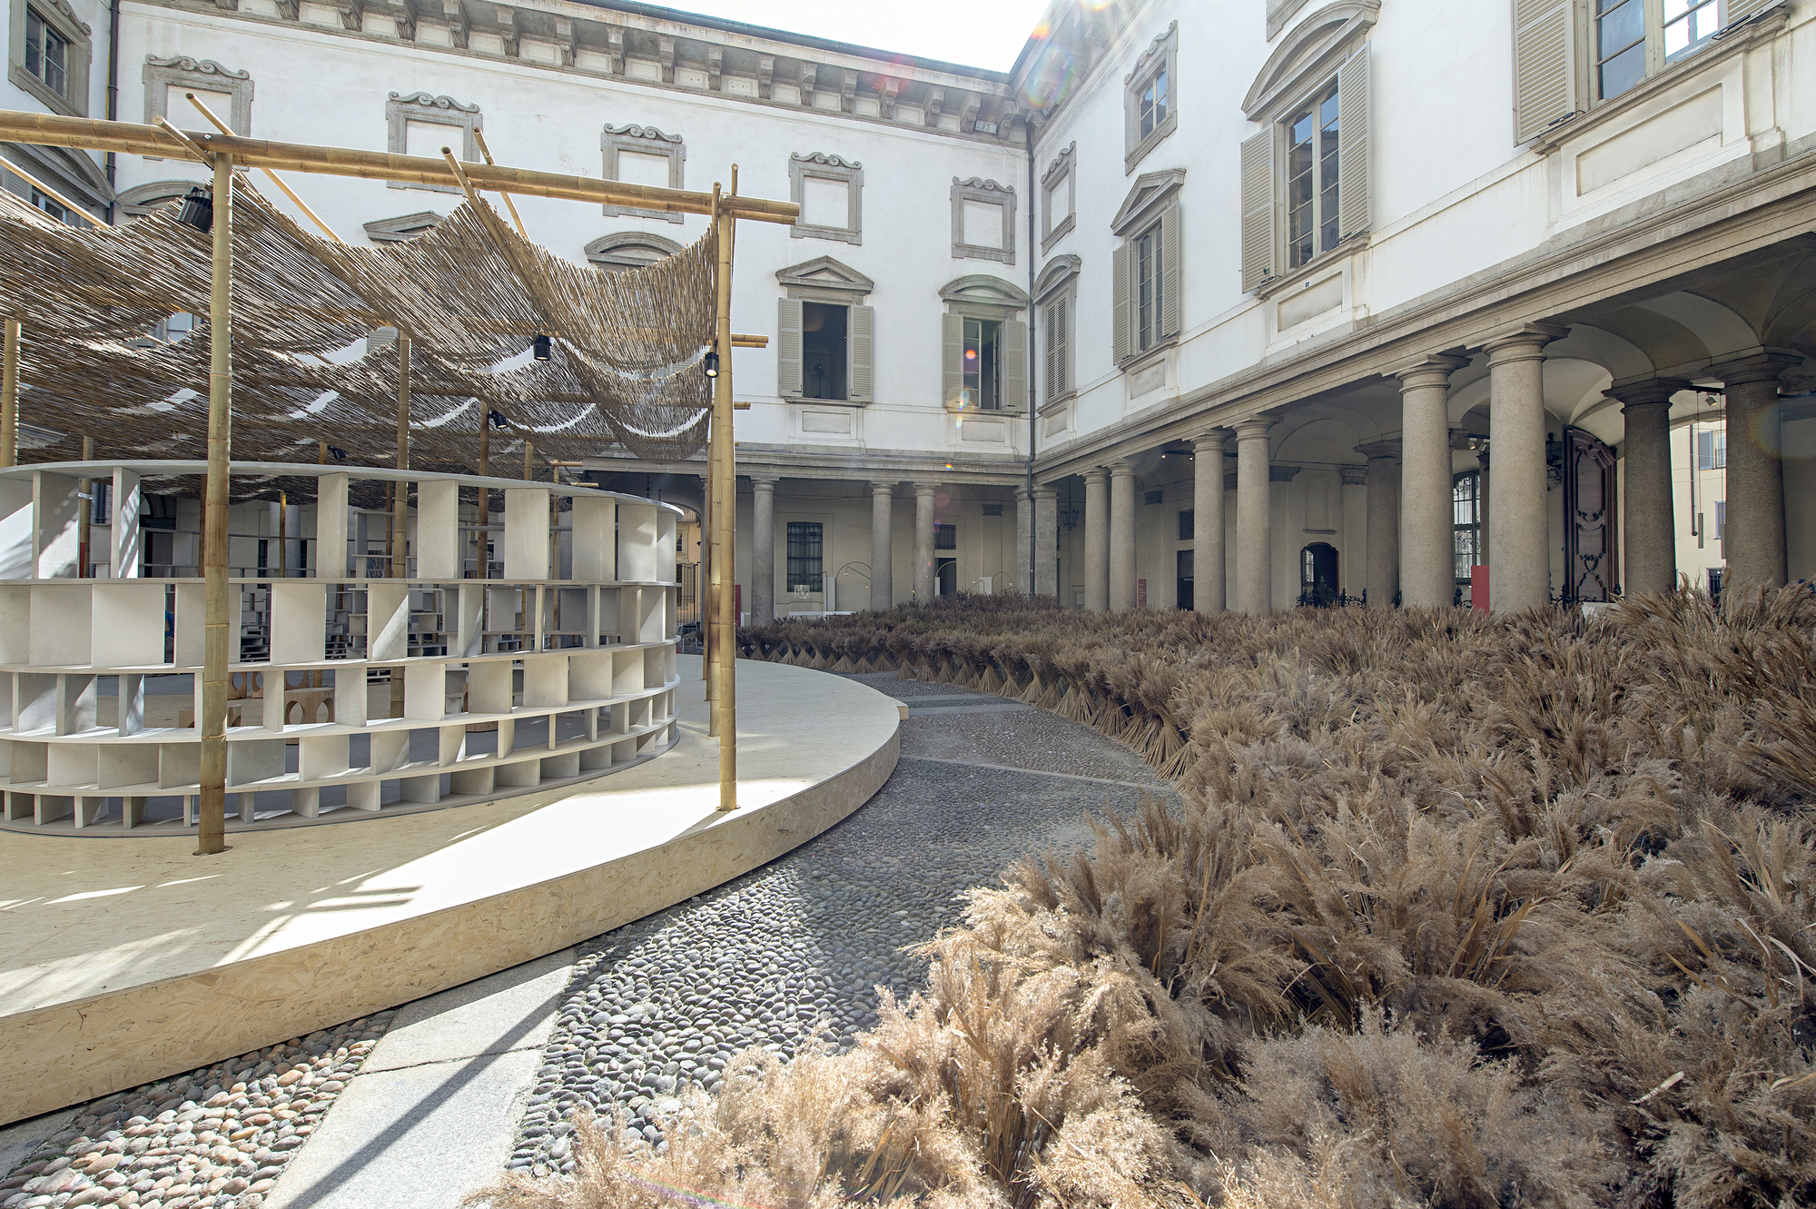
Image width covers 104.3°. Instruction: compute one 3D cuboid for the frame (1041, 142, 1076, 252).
[{"bbox_3d":[4.474,-12.213,21.339,0.200,2.480,2.108,-1,1,-16],"label":"frame"}]

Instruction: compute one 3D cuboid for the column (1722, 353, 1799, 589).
[{"bbox_3d":[13.365,-1.311,11.114,0.756,4.790,0.756,-1,1,-16],"label":"column"}]

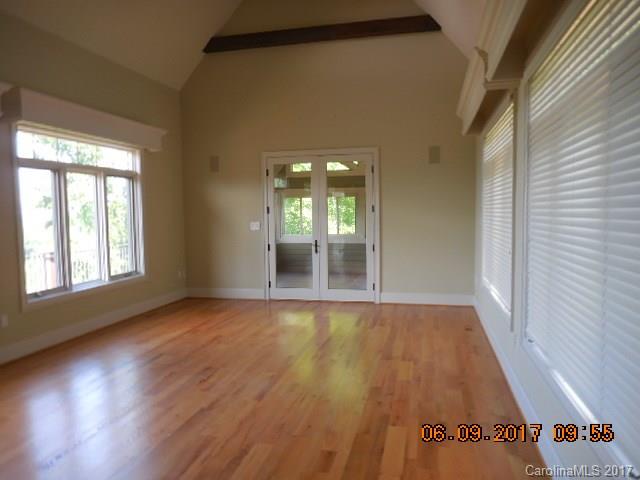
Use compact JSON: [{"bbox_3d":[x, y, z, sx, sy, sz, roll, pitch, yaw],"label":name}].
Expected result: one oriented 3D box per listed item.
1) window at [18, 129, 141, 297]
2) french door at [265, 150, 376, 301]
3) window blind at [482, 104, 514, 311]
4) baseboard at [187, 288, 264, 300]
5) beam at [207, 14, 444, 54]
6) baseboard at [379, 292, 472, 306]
[{"bbox_3d":[-3.034,-0.328,6.079,0.085,2.000,2.230,0,4,13],"label":"window"},{"bbox_3d":[0.022,-0.221,7.838,2.000,2.546,0.110,0,4,13],"label":"french door"},{"bbox_3d":[1.906,-0.334,5.013,0.050,1.840,2.100,0,4,13],"label":"window blind"},{"bbox_3d":[-1.691,0.960,8.286,1.525,0.177,0.020,0,4,13],"label":"baseboard"},{"bbox_3d":[-0.060,-3.350,7.543,3.955,0.202,0.145,0,4,13],"label":"beam"},{"bbox_3d":[1.719,0.968,7.469,1.468,0.177,0.020,0,4,13],"label":"baseboard"}]

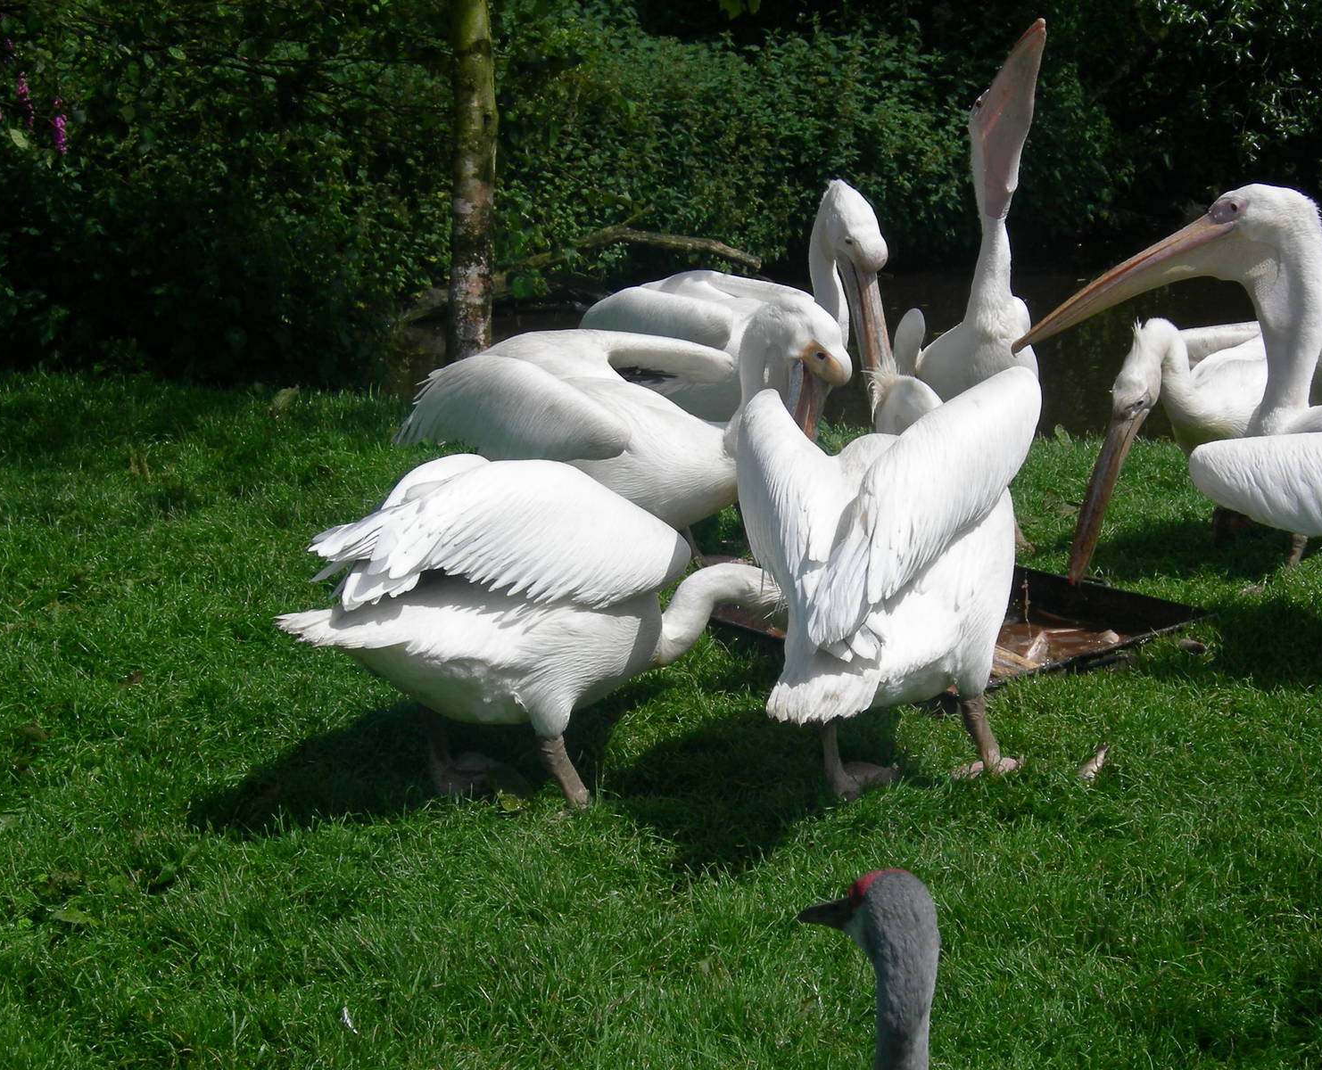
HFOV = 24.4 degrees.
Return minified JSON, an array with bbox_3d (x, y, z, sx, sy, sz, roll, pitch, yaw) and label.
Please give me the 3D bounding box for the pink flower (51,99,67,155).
[{"bbox_3d":[-2.368,-1.609,12.000,0.066,0.218,0.066,0,14,0],"label":"pink flower"}]

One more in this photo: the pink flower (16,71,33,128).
[{"bbox_3d":[-2.504,-1.710,12.000,0.066,0.227,0.066,0,14,0],"label":"pink flower"}]

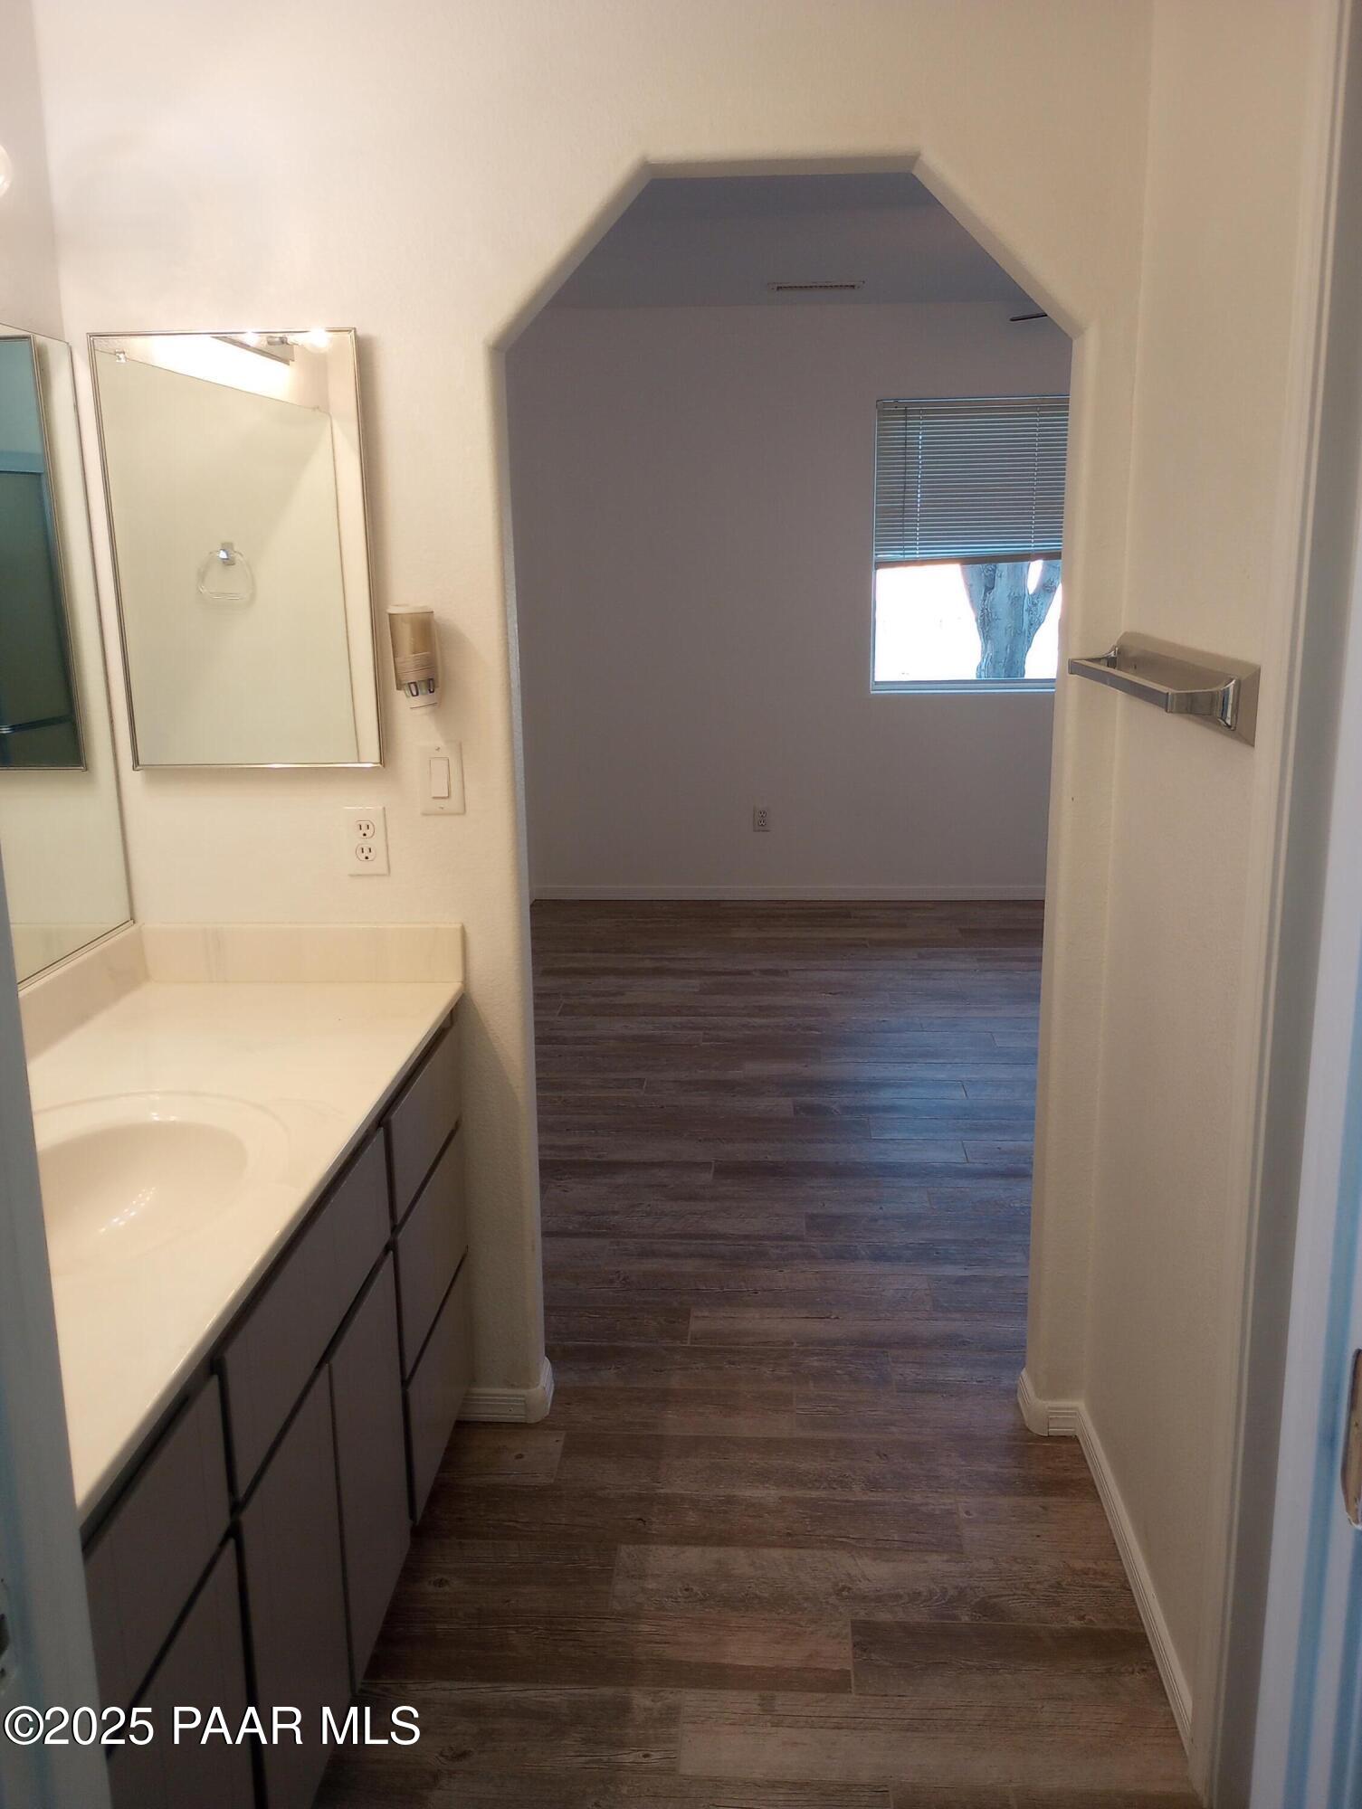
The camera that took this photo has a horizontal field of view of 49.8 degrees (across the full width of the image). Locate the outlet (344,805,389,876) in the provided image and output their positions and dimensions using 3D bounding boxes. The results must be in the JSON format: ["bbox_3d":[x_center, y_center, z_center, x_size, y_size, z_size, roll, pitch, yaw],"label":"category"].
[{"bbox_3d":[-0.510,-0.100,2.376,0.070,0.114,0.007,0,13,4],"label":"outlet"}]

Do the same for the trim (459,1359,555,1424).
[{"bbox_3d":[-0.320,0.870,2.651,0.176,0.064,0.137,0,13,4],"label":"trim"}]

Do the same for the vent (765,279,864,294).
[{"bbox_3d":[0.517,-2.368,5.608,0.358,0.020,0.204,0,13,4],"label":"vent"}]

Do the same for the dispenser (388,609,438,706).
[{"bbox_3d":[-0.413,-0.380,2.265,0.063,0.155,0.082,0,13,4],"label":"dispenser"}]

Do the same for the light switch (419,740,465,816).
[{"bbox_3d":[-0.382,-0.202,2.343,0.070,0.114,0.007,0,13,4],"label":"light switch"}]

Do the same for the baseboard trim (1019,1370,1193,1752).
[{"bbox_3d":[0.625,0.949,2.244,0.102,0.064,0.836,0,13,4],"label":"baseboard trim"}]

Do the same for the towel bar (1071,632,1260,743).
[{"bbox_3d":[0.601,-0.287,1.895,0.092,0.090,0.623,0,13,4],"label":"towel bar"}]

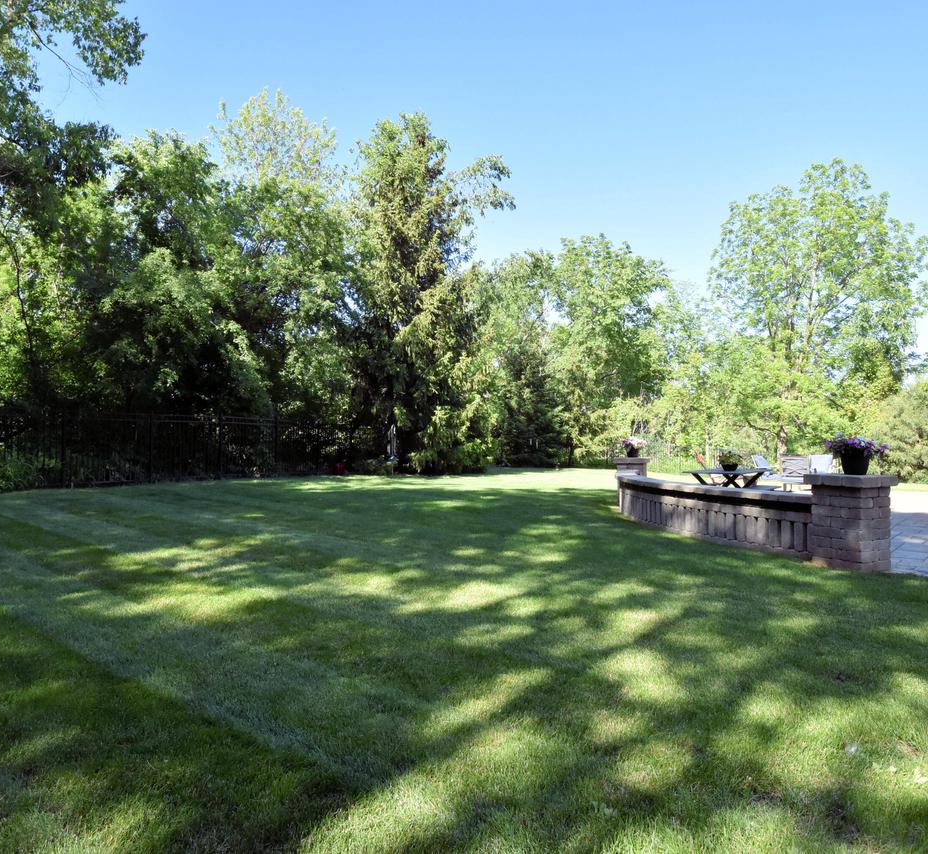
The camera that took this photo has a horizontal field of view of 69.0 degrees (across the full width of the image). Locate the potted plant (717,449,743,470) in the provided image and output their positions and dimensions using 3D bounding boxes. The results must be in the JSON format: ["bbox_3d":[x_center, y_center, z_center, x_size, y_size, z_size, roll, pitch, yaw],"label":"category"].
[{"bbox_3d":[4.772,0.570,12.090,0.480,0.400,0.460,0,-1,0],"label":"potted plant"}]

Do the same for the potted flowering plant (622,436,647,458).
[{"bbox_3d":[3.356,0.420,13.294,0.470,0.420,0.450,0,-1,0],"label":"potted flowering plant"}]

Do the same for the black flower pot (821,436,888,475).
[{"bbox_3d":[3.940,0.266,6.796,0.640,0.410,0.580,0,-1,0],"label":"black flower pot"}]

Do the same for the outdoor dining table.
[{"bbox_3d":[4.760,1.143,12.096,0.940,0.745,2.000,-1,-2,38],"label":"outdoor dining table"}]

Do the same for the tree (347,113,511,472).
[{"bbox_3d":[-1.458,-5.319,27.138,6.400,14.300,6.200,0,-1,0],"label":"tree"}]

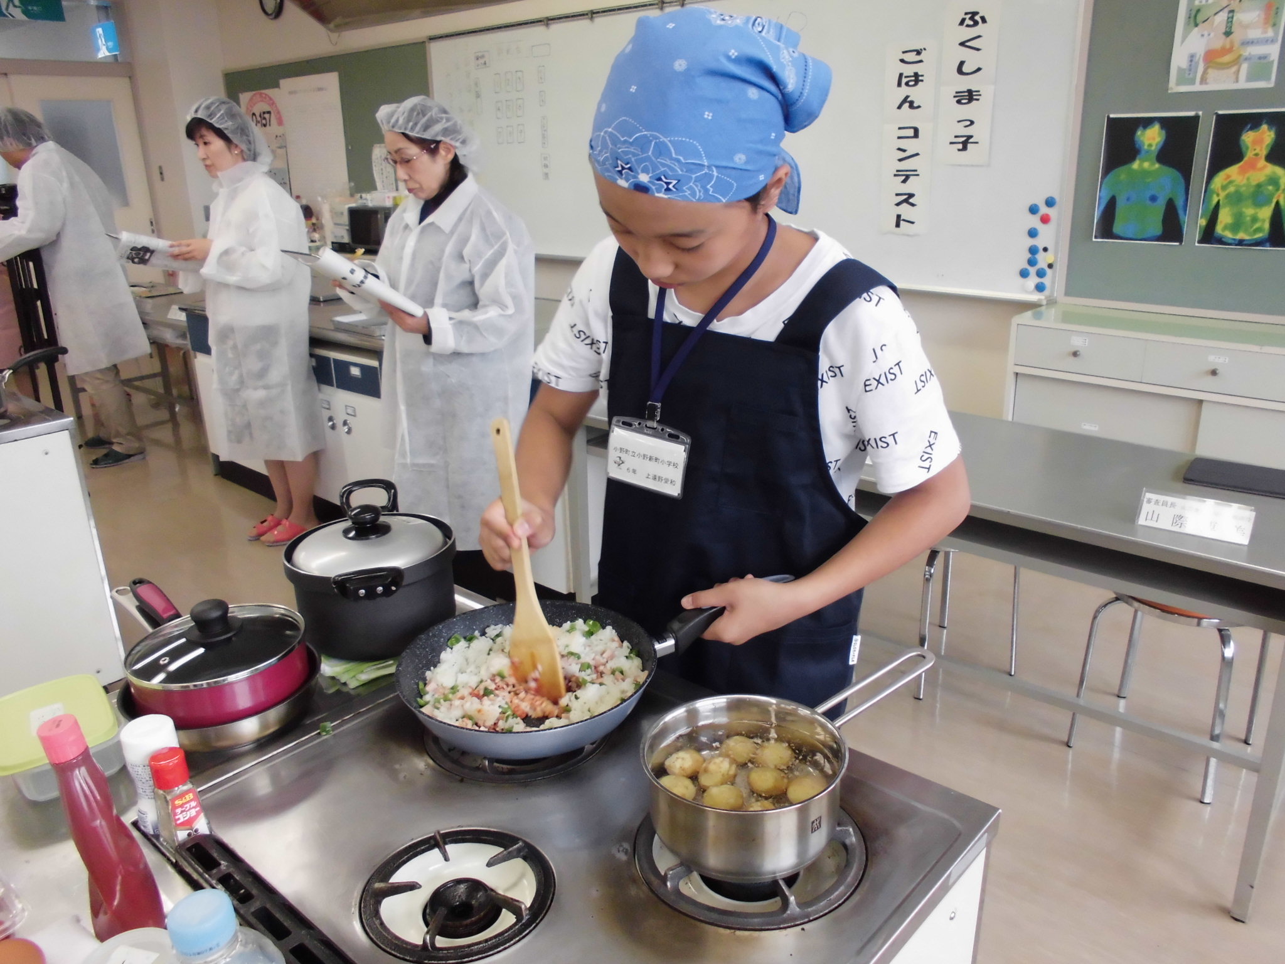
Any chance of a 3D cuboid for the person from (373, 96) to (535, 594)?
[{"bbox_3d":[-0.505,-0.270,2.693,0.390,1.510,0.470,-18,24,-38],"label":"person"}]

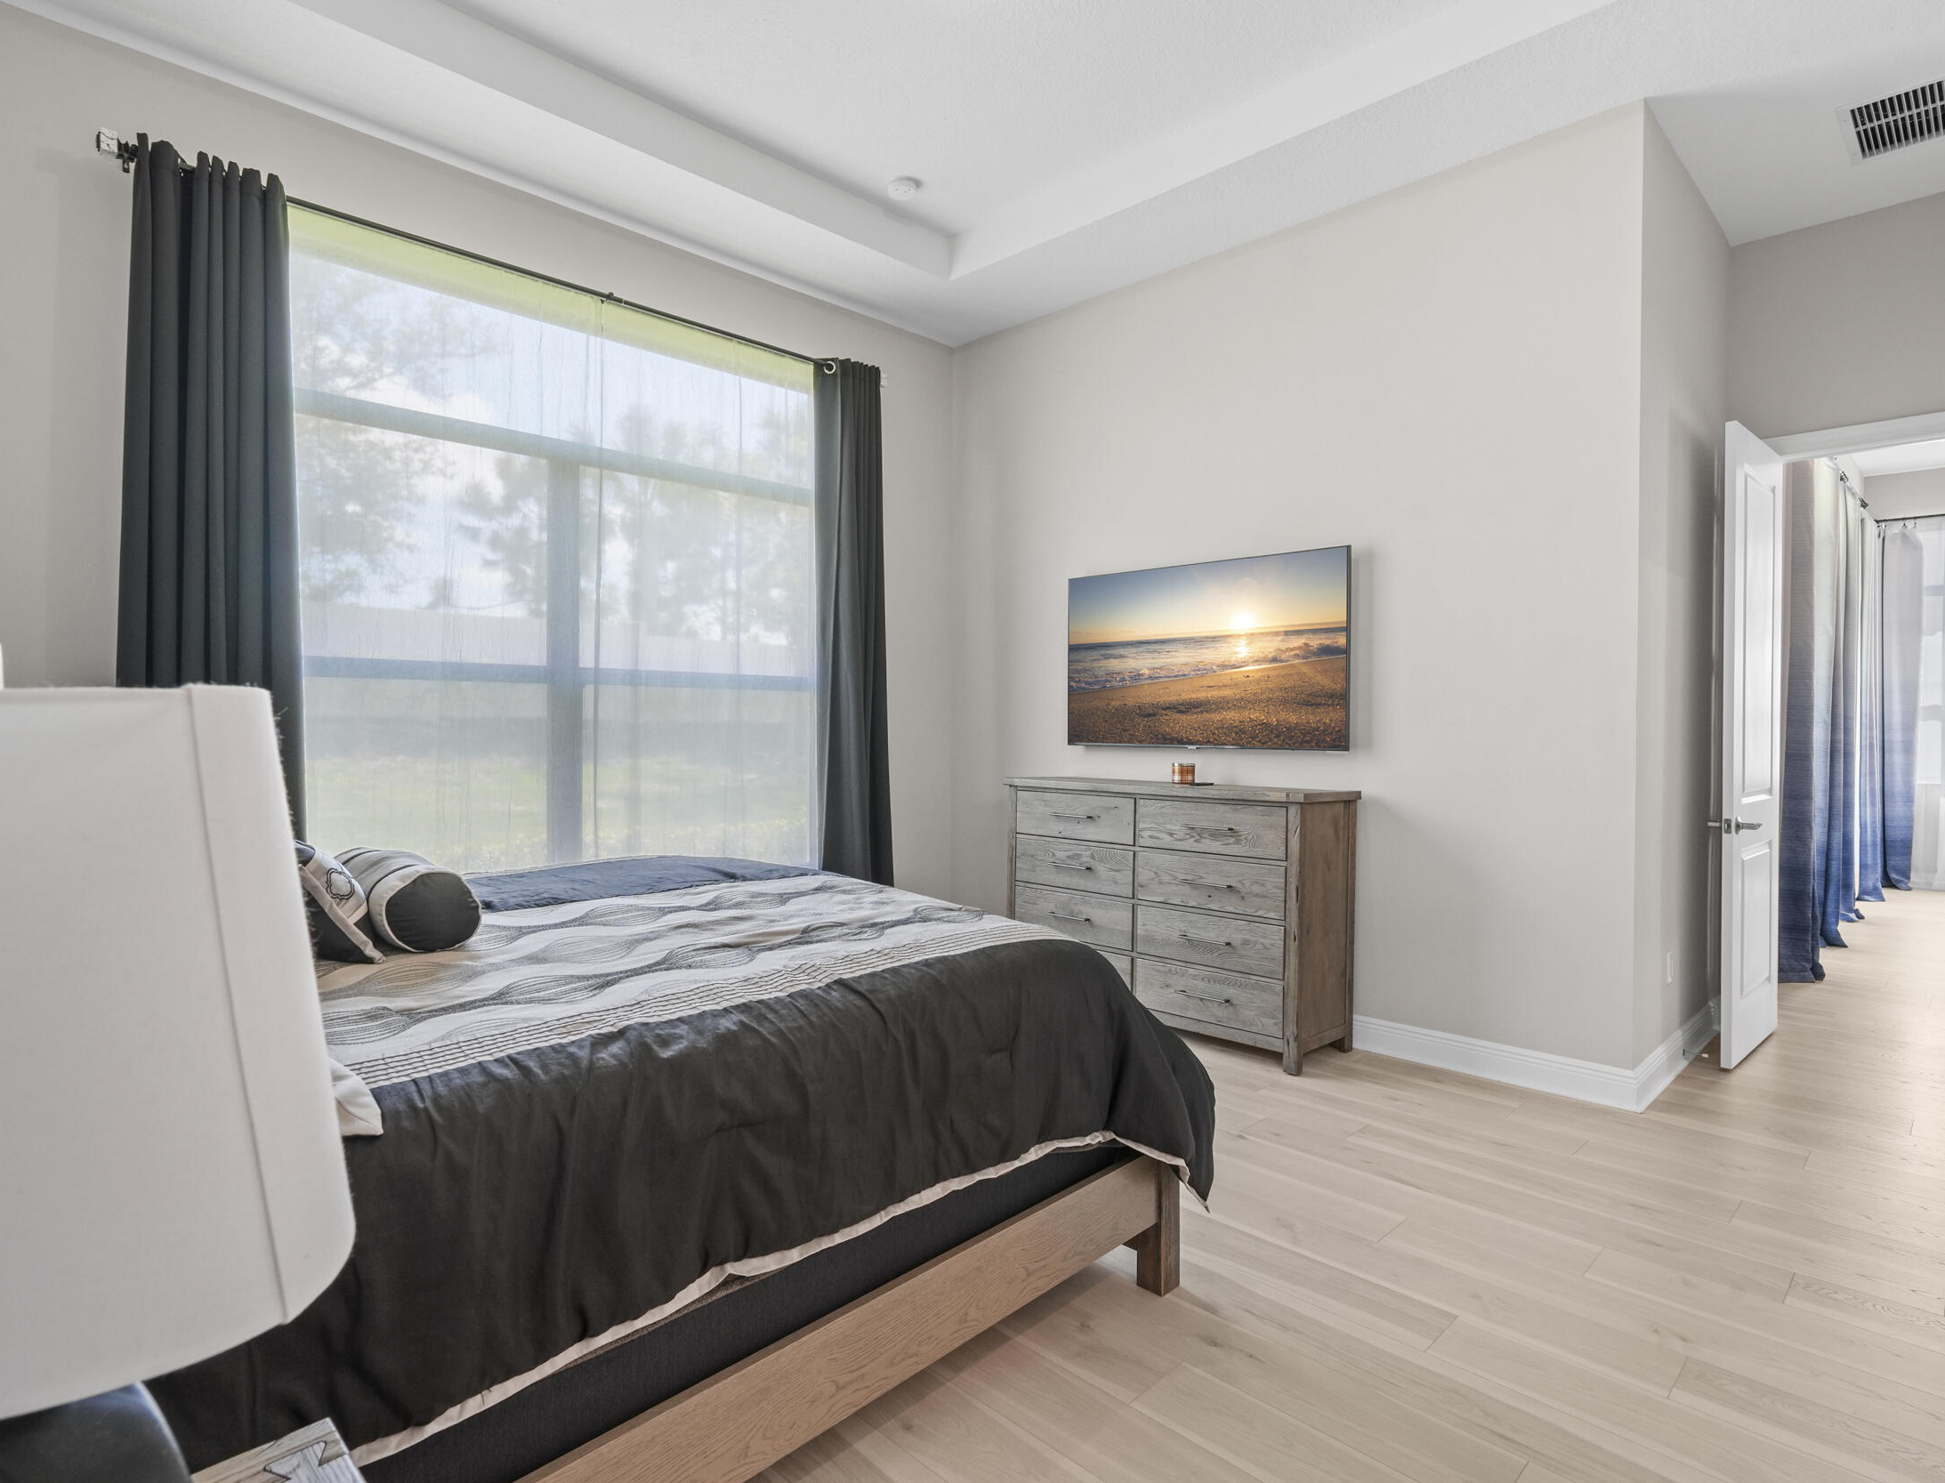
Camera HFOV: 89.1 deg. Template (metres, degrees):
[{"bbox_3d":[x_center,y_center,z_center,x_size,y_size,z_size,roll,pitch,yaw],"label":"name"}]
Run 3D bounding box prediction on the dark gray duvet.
[{"bbox_3d":[-0.905,0.746,2.324,2.015,0.630,2.151,-1,1,-45],"label":"dark gray duvet"}]

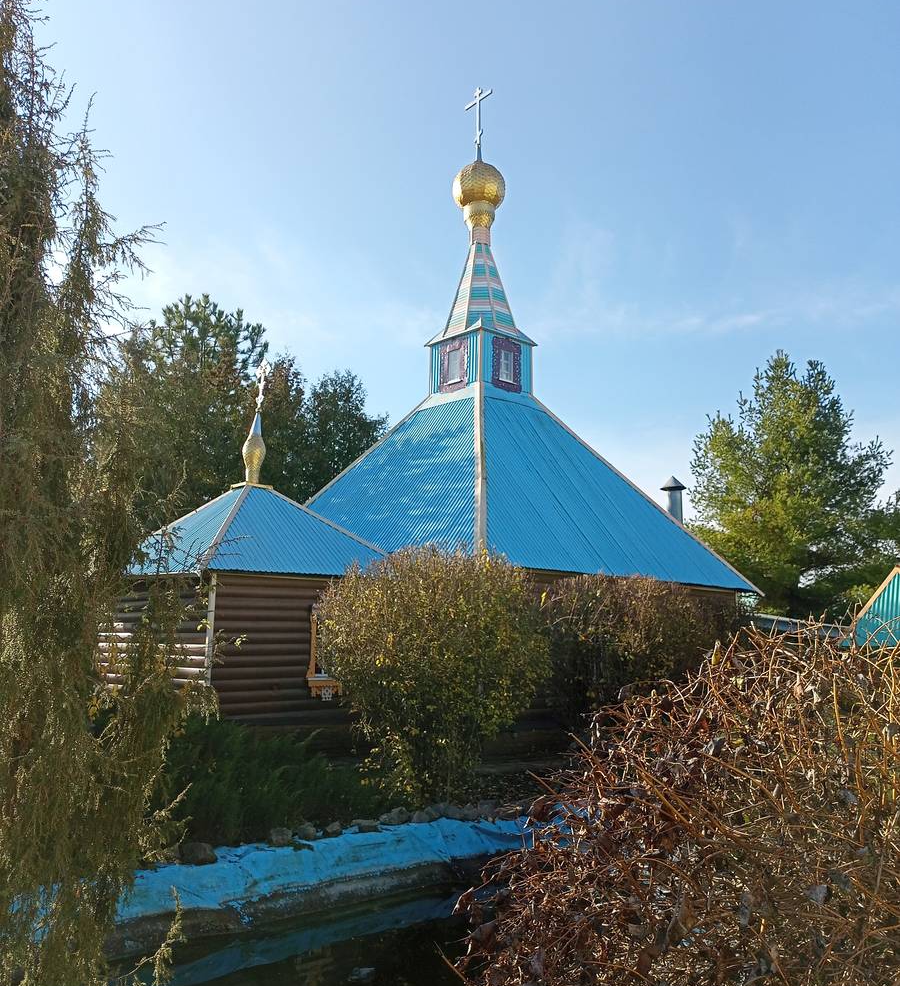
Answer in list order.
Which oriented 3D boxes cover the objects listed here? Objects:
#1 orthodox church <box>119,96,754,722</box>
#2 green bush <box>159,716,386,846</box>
[{"bbox_3d":[-0.725,-2.719,22.011,9.215,15.718,13.765,-8,-11,43],"label":"orthodox church"},{"bbox_3d":[-2.094,3.213,11.415,1.800,1.250,2.600,-5,-10,33],"label":"green bush"}]

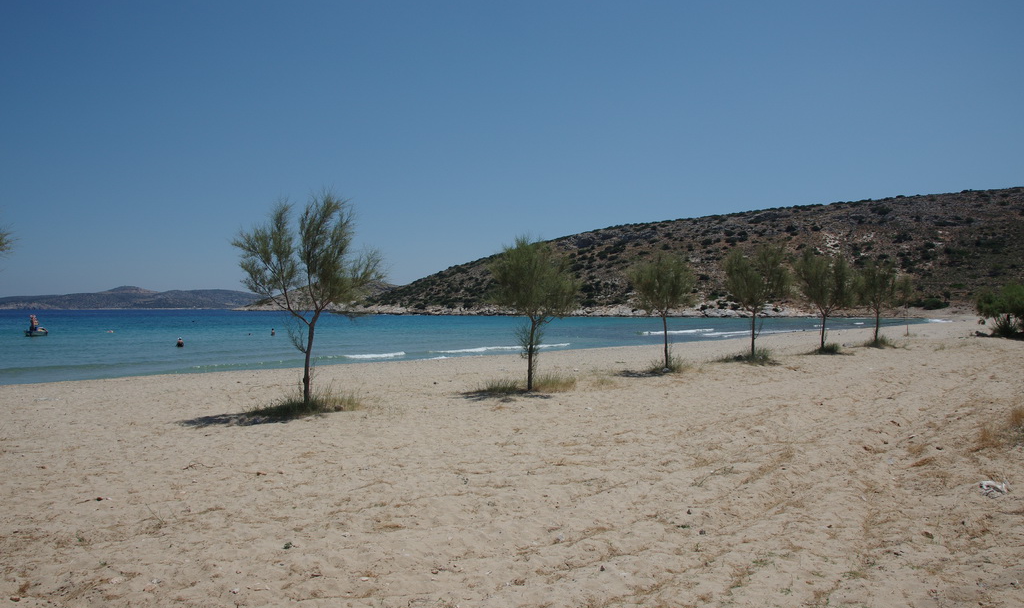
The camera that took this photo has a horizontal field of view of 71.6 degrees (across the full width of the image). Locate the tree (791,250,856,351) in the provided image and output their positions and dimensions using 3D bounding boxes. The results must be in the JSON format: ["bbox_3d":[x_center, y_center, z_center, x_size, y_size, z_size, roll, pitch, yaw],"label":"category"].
[{"bbox_3d":[11.762,-0.170,26.794,2.340,3.930,2.340,0,0,0],"label":"tree"}]

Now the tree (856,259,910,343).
[{"bbox_3d":[15.975,-0.108,30.514,2.320,3.610,2.320,0,0,0],"label":"tree"}]

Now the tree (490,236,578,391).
[{"bbox_3d":[0.492,0.208,15.529,1.930,3.410,1.930,0,0,0],"label":"tree"}]

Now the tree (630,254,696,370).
[{"bbox_3d":[4.134,0.205,19.364,1.800,3.170,1.800,0,0,0],"label":"tree"}]

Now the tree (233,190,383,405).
[{"bbox_3d":[-3.427,-0.109,11.892,2.460,3.620,2.310,0,0,0],"label":"tree"}]

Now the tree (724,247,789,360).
[{"bbox_3d":[7.957,-0.114,23.095,2.210,3.710,2.210,0,0,0],"label":"tree"}]

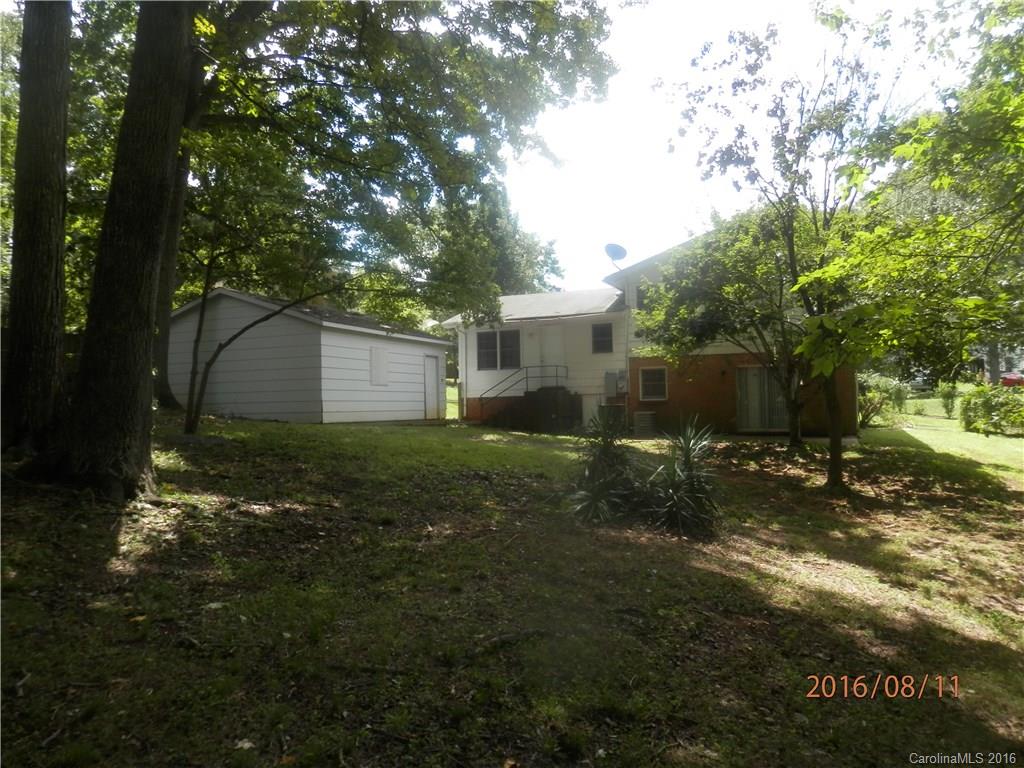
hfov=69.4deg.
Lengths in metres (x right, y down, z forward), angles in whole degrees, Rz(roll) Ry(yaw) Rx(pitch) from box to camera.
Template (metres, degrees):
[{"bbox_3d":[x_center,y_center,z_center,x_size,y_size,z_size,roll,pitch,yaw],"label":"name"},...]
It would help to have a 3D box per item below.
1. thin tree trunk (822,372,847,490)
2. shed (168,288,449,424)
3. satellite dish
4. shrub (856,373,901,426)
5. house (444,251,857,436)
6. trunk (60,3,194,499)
[{"bbox_3d":[4.677,0.680,10.700,0.240,1.750,0.210,-1,-2,23],"label":"thin tree trunk"},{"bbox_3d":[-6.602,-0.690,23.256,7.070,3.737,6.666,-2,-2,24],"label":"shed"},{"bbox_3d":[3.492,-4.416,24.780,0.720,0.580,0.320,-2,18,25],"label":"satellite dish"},{"bbox_3d":[12.815,0.545,26.000,1.750,1.900,1.600,-2,-2,26],"label":"shrub"},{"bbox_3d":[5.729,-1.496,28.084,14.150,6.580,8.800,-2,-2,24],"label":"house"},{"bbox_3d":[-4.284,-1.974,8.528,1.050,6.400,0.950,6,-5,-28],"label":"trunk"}]

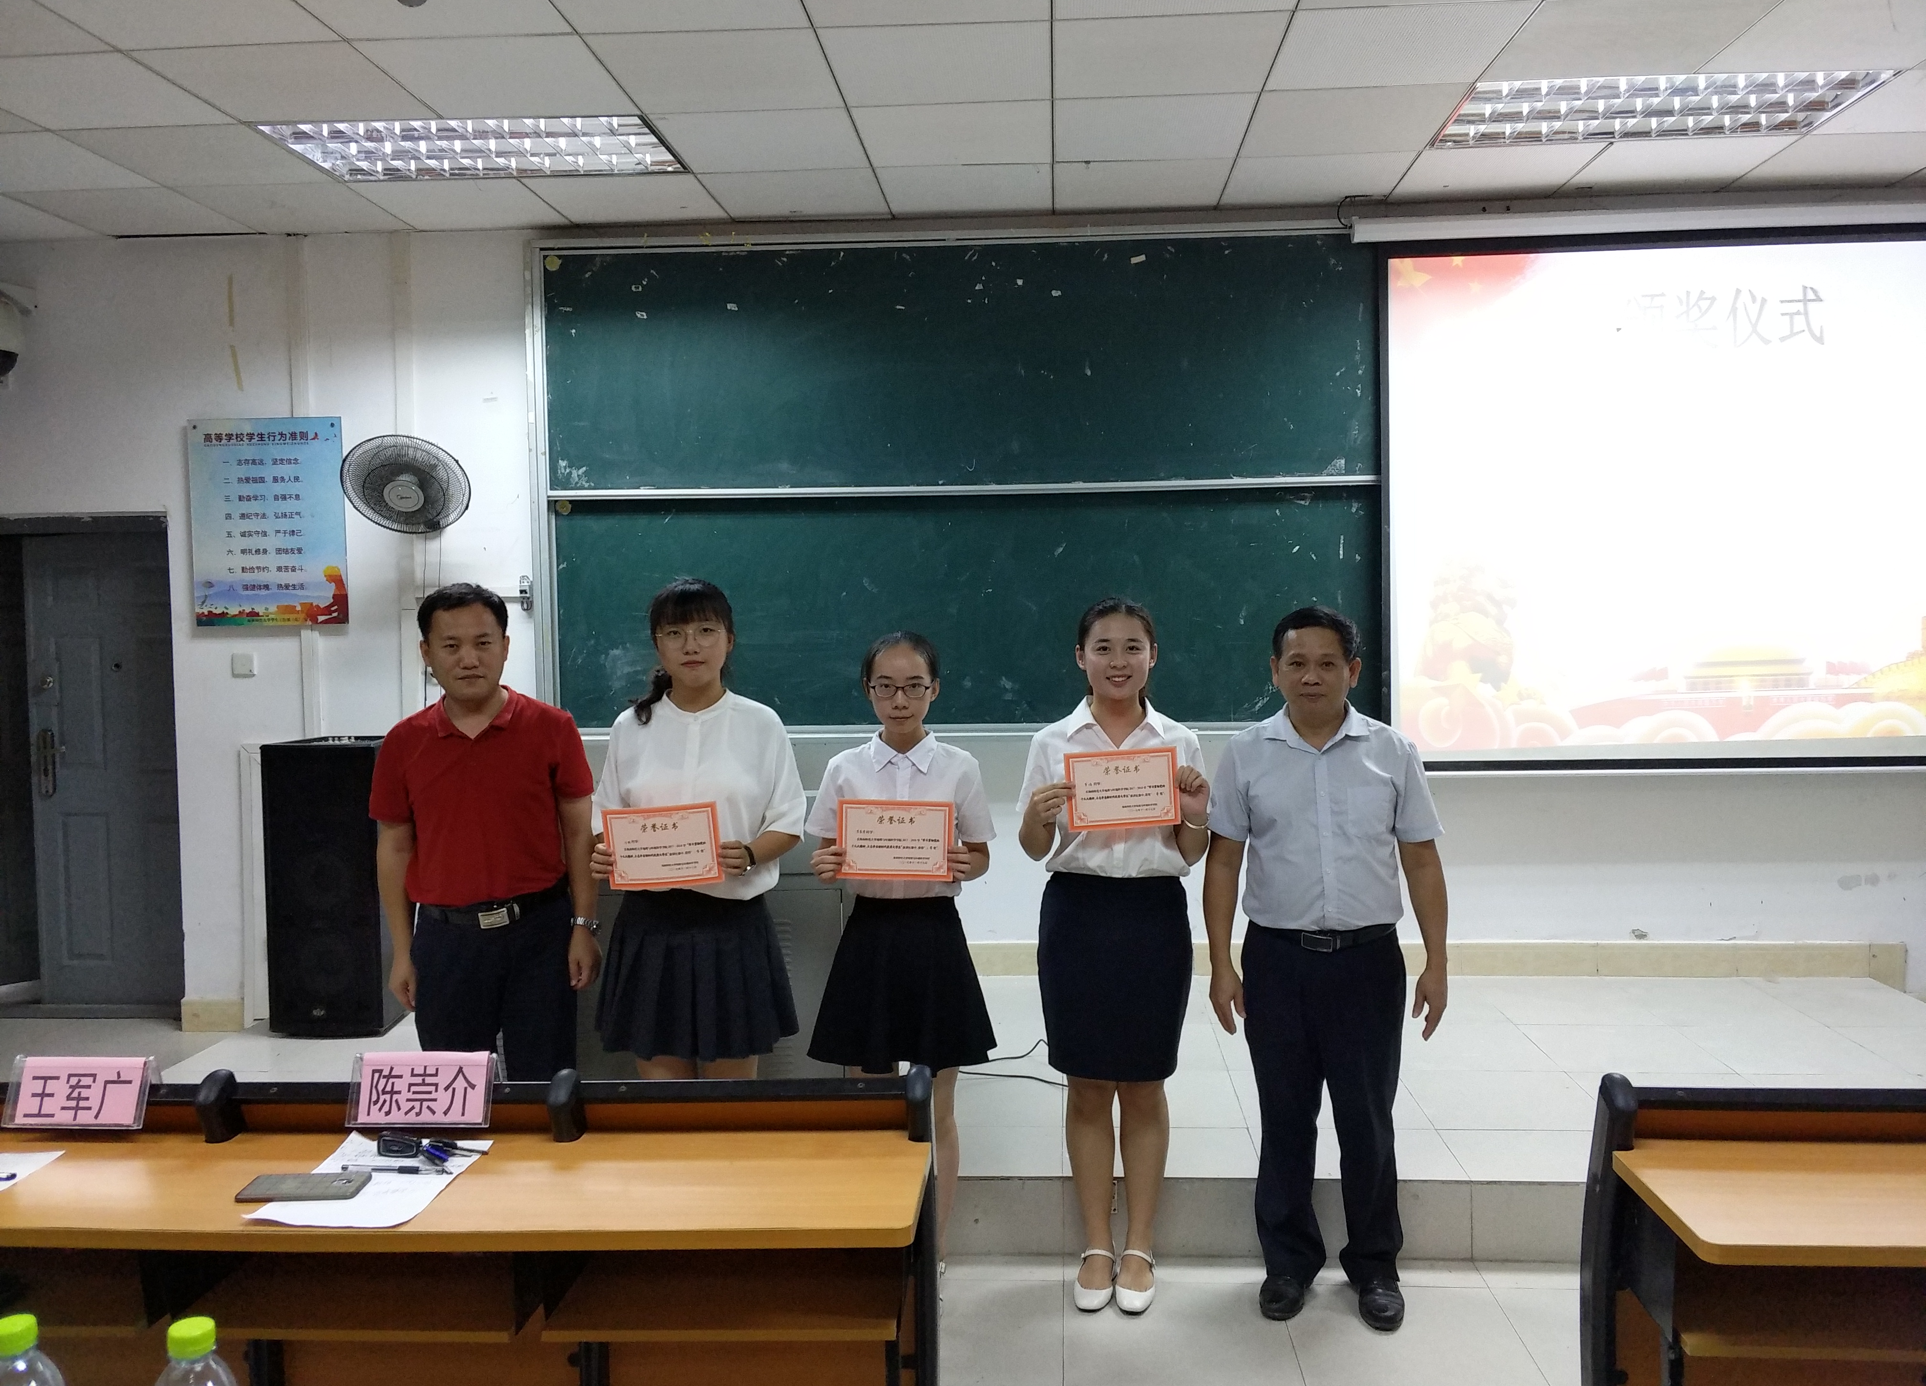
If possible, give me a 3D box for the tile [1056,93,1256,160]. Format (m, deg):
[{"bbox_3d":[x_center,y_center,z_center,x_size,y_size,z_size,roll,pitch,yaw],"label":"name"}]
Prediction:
[{"bbox_3d":[0.593,-1.794,4.404,0.610,0.020,0.565,0,3,3],"label":"tile"}]

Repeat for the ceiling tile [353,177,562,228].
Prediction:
[{"bbox_3d":[-1.783,-1.757,4.985,0.600,0.020,0.590,0,3,3],"label":"ceiling tile"}]

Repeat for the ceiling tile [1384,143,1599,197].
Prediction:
[{"bbox_3d":[1.833,-1.816,4.843,0.605,0.020,0.590,0,4,4],"label":"ceiling tile"}]

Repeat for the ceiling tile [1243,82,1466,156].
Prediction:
[{"bbox_3d":[1.170,-1.747,4.240,0.600,0.018,0.580,0,4,3],"label":"ceiling tile"}]

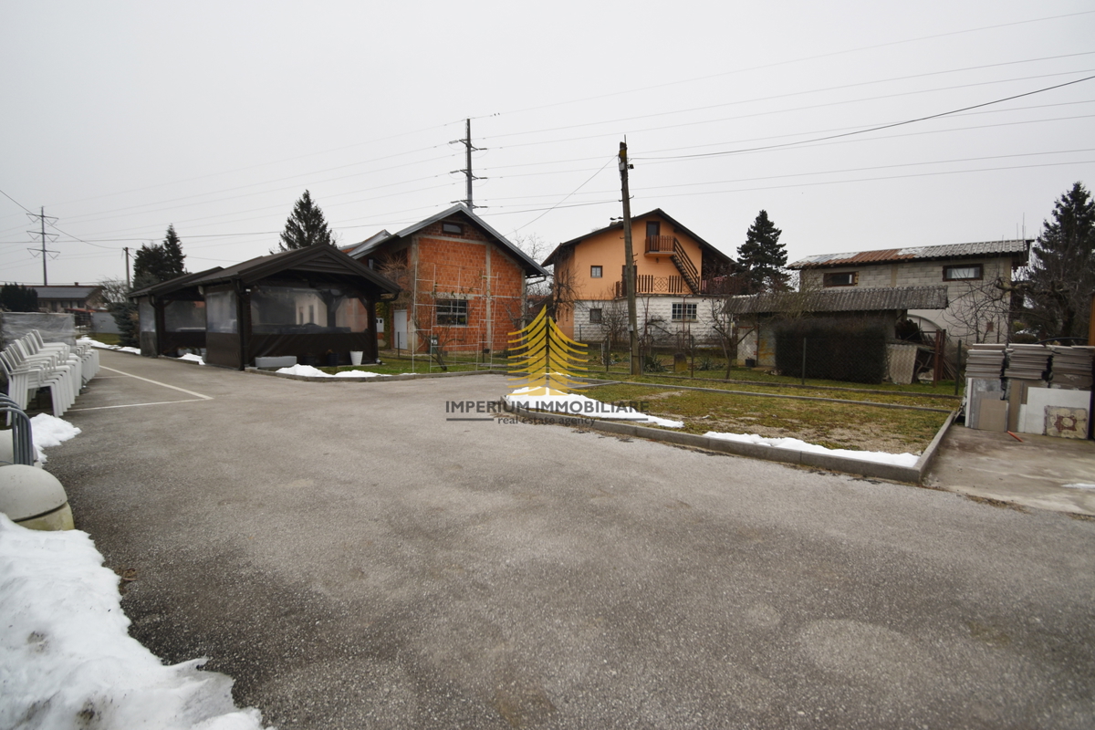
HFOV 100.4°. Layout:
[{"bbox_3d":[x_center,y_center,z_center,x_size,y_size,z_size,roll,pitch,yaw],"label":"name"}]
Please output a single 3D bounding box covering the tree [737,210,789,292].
[{"bbox_3d":[15.119,-6.052,32.372,4.100,9.493,4.100,2,5,25],"label":"tree"}]

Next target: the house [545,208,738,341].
[{"bbox_3d":[6.021,-5.900,34.751,11.637,9.240,10.906,0,4,-8],"label":"house"}]

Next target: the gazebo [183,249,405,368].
[{"bbox_3d":[-8.968,-2.026,16.182,5.119,3.968,5.056,4,6,38],"label":"gazebo"}]

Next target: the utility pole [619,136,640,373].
[{"bbox_3d":[2.209,-2.823,12.356,0.400,6.233,0.350,-3,5,14],"label":"utility pole"}]

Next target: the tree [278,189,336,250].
[{"bbox_3d":[-22.116,-9.104,42.546,6.000,13.922,6.000,-2,5,-27],"label":"tree"}]

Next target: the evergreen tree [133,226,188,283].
[{"bbox_3d":[-27.834,-5.754,33.339,3.400,8.648,3.400,-4,6,-39],"label":"evergreen tree"}]

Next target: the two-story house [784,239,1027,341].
[{"bbox_3d":[15.597,-2.840,20.529,7.710,4.950,6.000,4,6,36],"label":"two-story house"}]

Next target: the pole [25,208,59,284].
[{"bbox_3d":[-110.688,-20.912,101.085,1.000,27.662,5.000,2,5,21],"label":"pole"}]

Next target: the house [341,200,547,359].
[{"bbox_3d":[-7.062,-4.818,29.285,8.850,7.909,11.218,-3,5,-39],"label":"house"}]

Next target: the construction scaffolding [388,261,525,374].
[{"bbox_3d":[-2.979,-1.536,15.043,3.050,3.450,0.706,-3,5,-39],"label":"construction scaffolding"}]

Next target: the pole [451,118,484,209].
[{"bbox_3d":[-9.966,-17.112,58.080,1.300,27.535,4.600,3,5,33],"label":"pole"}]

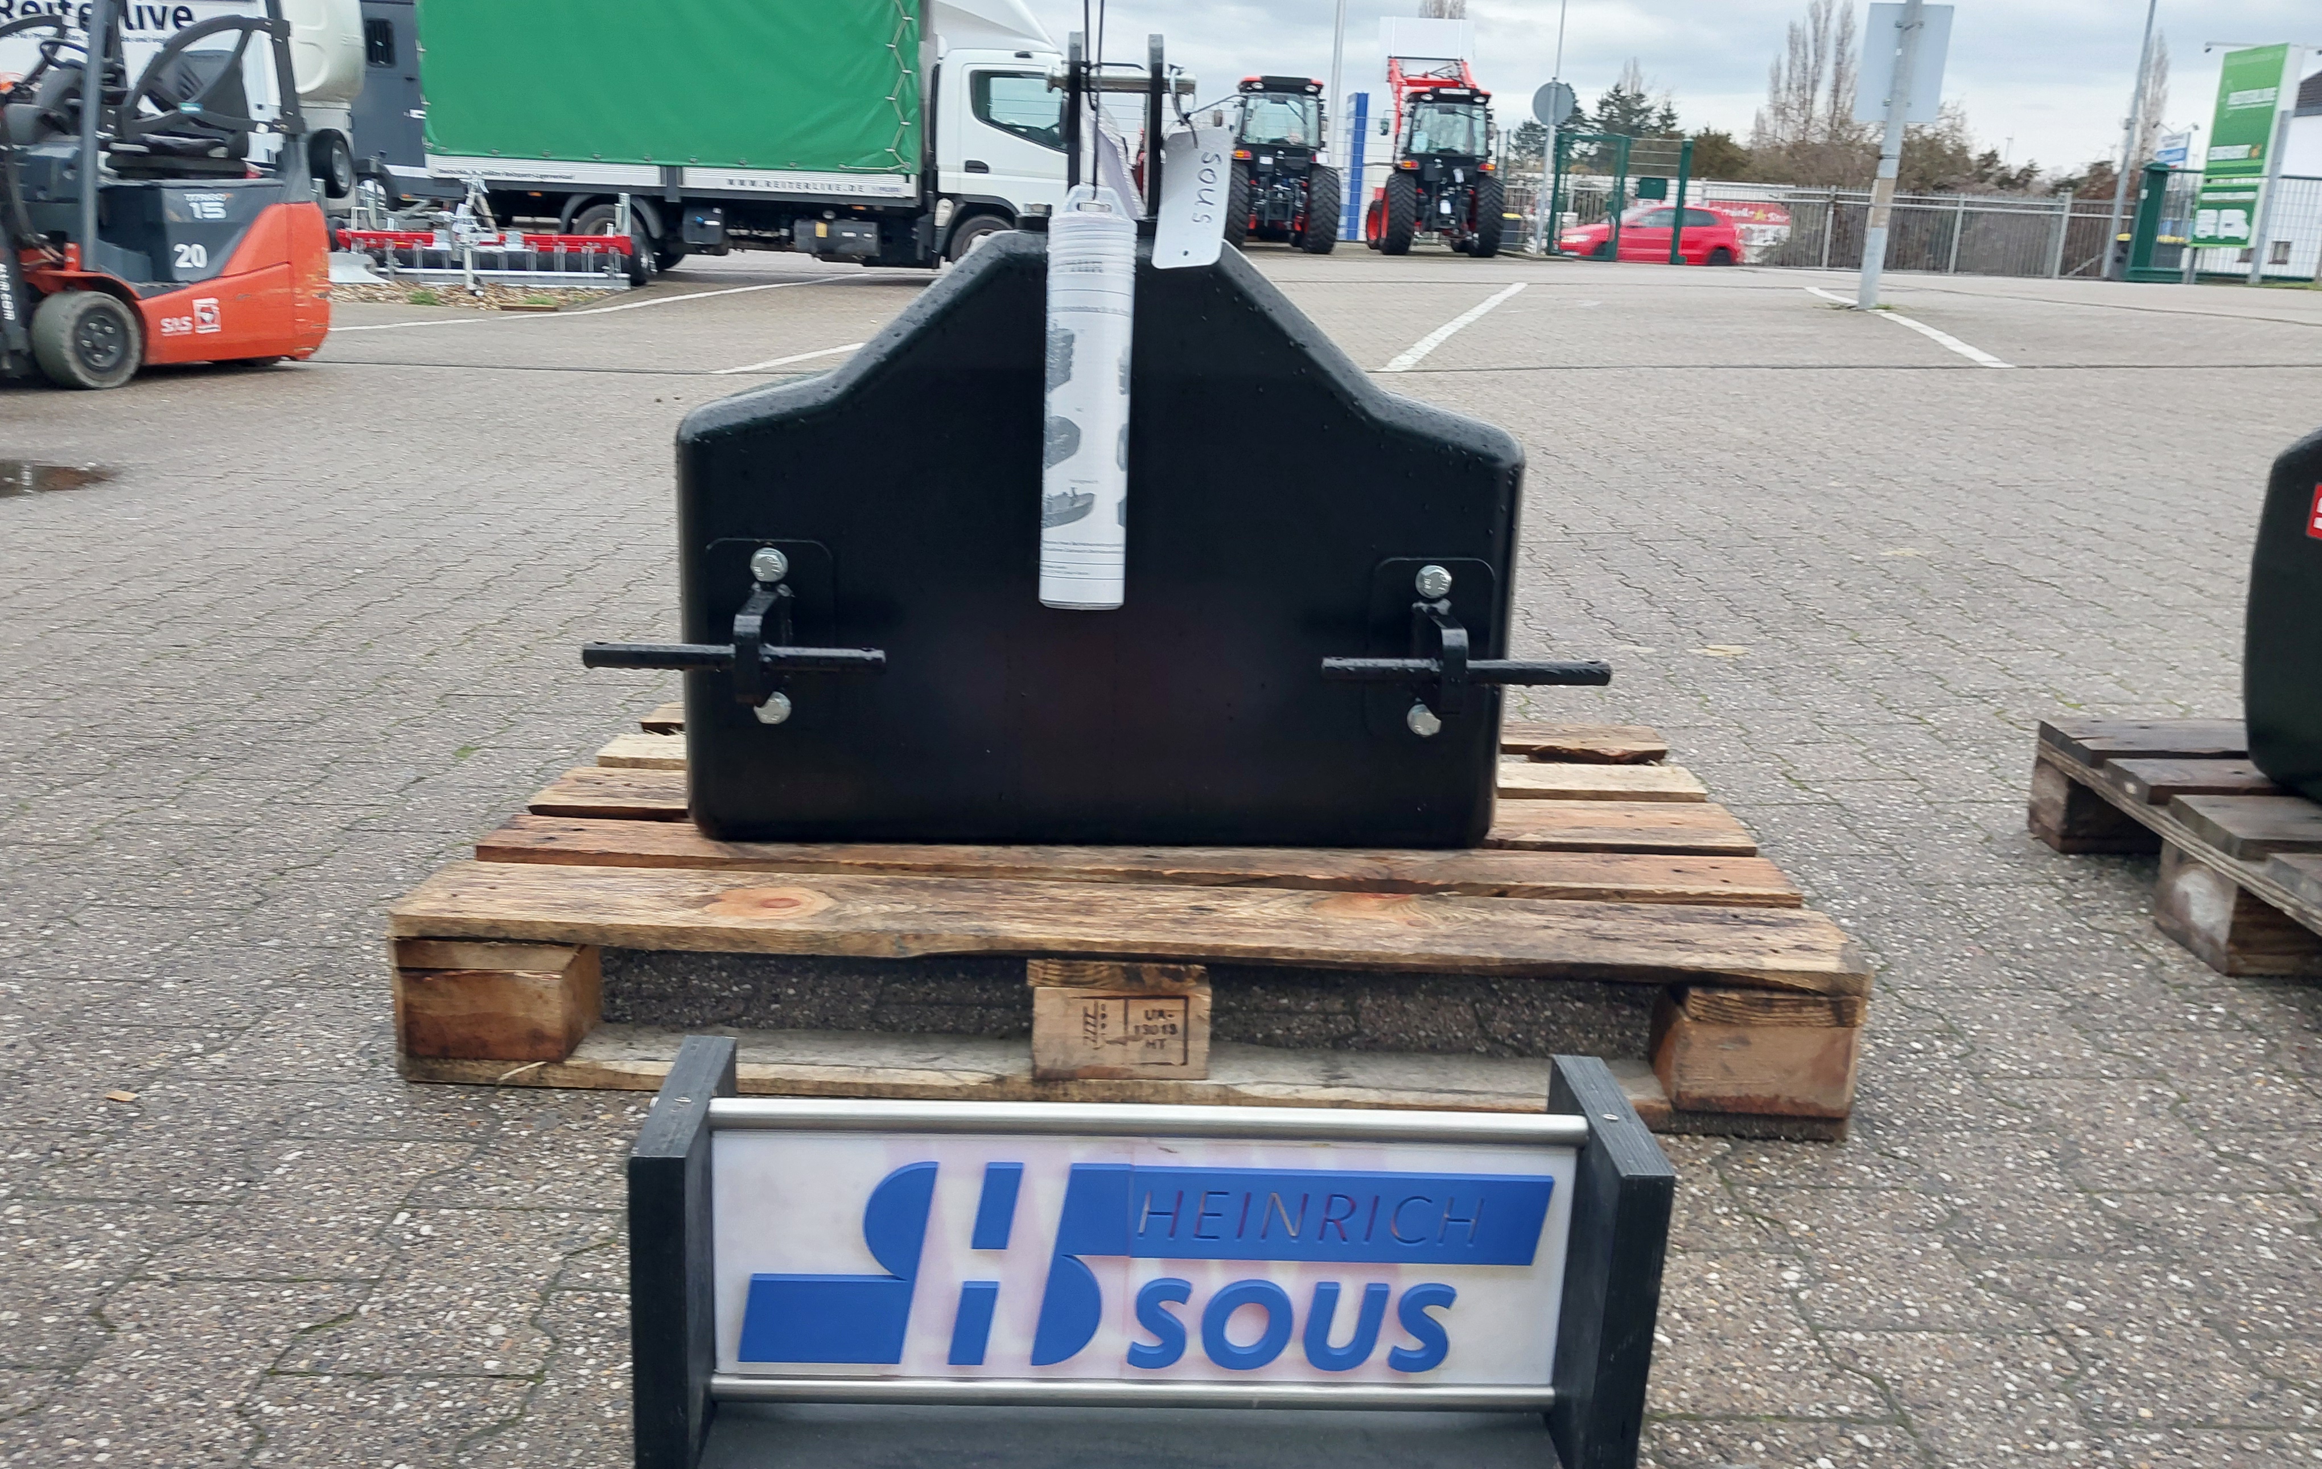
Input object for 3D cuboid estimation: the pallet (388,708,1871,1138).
[{"bbox_3d":[-0.021,0.142,1.868,1.200,0.146,0.800,2,15,1],"label":"pallet"}]

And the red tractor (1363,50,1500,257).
[{"bbox_3d":[4.249,-9.227,28.837,1.780,3.100,4.200,1,16,-2],"label":"red tractor"}]

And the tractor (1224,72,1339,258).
[{"bbox_3d":[1.673,-8.531,27.293,1.750,2.450,3.600,1,16,-3],"label":"tractor"}]

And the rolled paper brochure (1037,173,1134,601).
[{"bbox_3d":[-0.062,-0.286,1.551,0.074,0.353,0.074,1,16,-5],"label":"rolled paper brochure"}]

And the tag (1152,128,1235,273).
[{"bbox_3d":[0.028,-0.471,1.590,0.063,0.117,0.014,4,16,-4],"label":"tag"}]

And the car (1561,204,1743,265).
[{"bbox_3d":[10.506,-10.745,39.466,3.980,1.450,1.690,4,16,5],"label":"car"}]

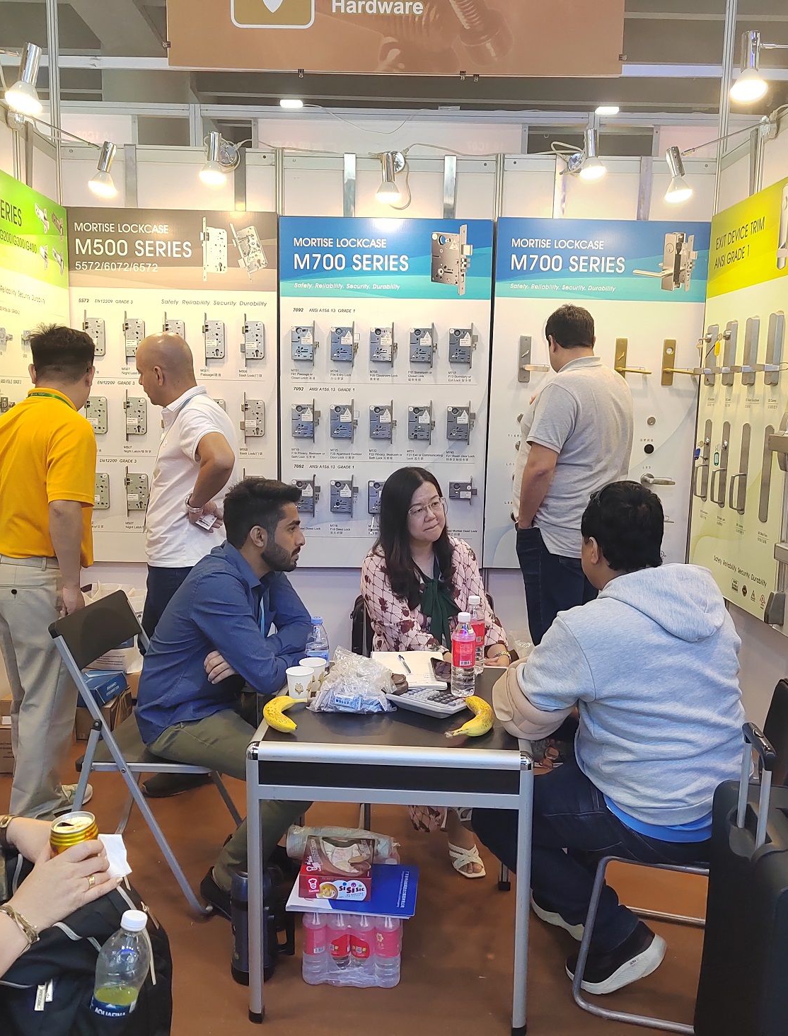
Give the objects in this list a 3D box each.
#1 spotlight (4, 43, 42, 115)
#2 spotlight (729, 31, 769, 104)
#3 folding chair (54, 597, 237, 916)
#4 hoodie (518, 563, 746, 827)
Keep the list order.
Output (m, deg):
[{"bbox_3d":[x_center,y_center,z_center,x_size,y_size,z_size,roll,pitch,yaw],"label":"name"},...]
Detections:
[{"bbox_3d":[-1.047,-1.238,2.592,0.107,0.185,0.107,18,0,-24],"label":"spotlight"},{"bbox_3d":[1.041,-1.319,2.686,0.107,0.185,0.107,-5,1,45],"label":"spotlight"},{"bbox_3d":[-0.706,0.664,2.712,0.455,0.805,0.455,2,8,5],"label":"folding chair"},{"bbox_3d":[0.571,0.409,2.255,0.460,0.610,0.530,7,10,37],"label":"hoodie"}]

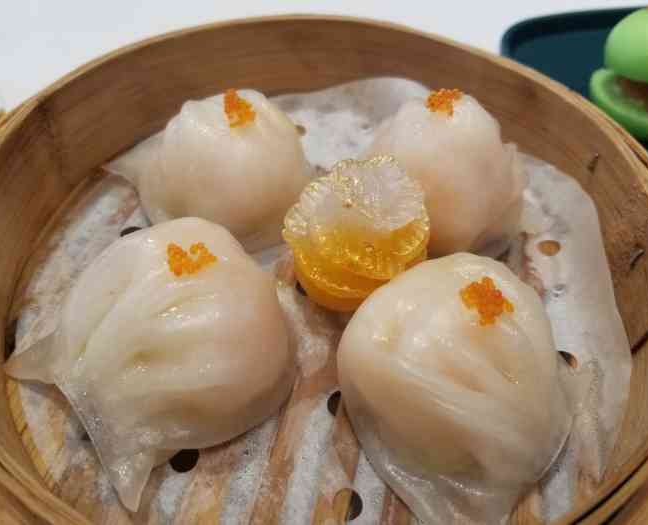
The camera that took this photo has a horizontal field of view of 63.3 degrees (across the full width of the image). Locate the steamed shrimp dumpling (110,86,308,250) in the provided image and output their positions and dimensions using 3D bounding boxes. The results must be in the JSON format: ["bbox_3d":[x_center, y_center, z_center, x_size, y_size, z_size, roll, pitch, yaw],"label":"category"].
[{"bbox_3d":[-0.030,-0.031,0.146,0.051,0.033,0.053,-27,59,-23],"label":"steamed shrimp dumpling"}]

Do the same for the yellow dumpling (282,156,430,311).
[{"bbox_3d":[0.008,-0.008,0.138,0.036,0.021,0.037,2,52,-3],"label":"yellow dumpling"}]

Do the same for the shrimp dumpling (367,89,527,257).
[{"bbox_3d":[0.038,-0.030,0.150,0.048,0.033,0.045,18,53,10],"label":"shrimp dumpling"}]

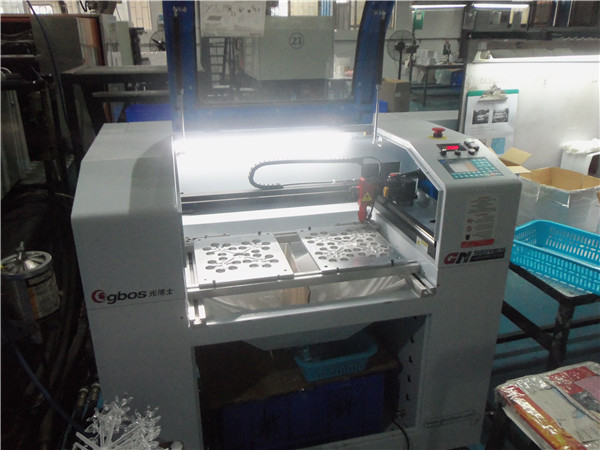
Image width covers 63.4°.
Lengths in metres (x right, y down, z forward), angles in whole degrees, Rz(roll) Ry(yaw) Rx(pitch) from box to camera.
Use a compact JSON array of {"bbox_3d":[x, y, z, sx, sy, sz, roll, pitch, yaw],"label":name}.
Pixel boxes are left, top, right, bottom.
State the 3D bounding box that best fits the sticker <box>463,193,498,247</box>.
[{"bbox_3d":[0.515,-0.009,1.379,0.101,0.154,0.002,-5,21,-13],"label":"sticker"}]

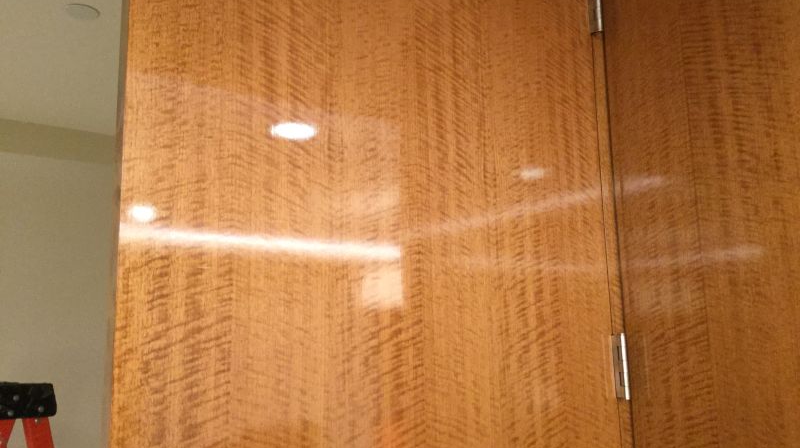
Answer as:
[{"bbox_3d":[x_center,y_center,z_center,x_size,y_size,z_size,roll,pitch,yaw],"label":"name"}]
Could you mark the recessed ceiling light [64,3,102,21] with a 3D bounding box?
[{"bbox_3d":[-0.833,-0.557,1.880,0.086,0.013,0.086,-1,-10,0],"label":"recessed ceiling light"}]

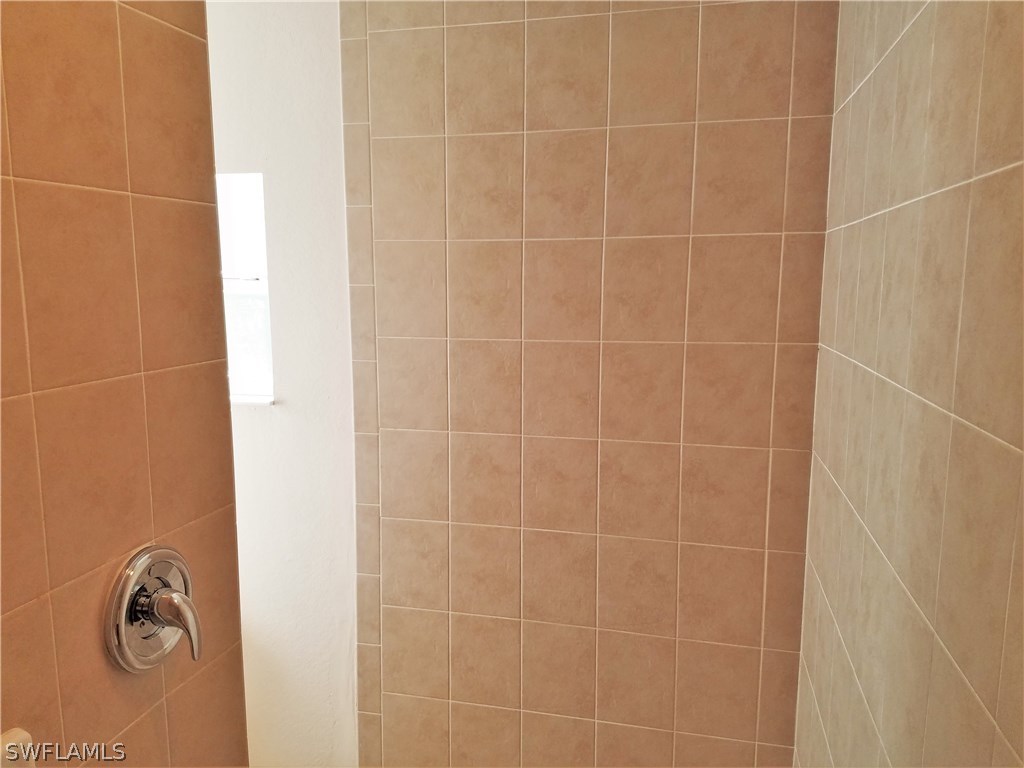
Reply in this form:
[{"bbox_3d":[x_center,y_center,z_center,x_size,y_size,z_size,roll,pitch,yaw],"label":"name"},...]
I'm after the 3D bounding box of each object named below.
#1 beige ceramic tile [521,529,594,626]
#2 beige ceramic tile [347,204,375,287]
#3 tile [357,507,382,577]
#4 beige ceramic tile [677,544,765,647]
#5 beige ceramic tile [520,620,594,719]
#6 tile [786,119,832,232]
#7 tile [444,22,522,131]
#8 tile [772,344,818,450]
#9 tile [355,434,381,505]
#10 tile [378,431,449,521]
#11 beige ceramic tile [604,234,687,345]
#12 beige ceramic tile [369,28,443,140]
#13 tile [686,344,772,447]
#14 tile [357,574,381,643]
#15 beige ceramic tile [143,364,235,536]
[{"bbox_3d":[0.125,0.507,2.012,0.200,0.250,0.010,2,8,14],"label":"beige ceramic tile"},{"bbox_3d":[-0.399,-0.364,2.041,0.074,0.201,0.009,2,8,14],"label":"beige ceramic tile"},{"bbox_3d":[-0.400,0.437,2.157,0.074,0.201,0.009,2,8,14],"label":"tile"},{"bbox_3d":[0.525,0.530,1.931,0.201,0.252,0.009,2,8,14],"label":"beige ceramic tile"},{"bbox_3d":[0.128,0.771,2.074,0.201,0.251,0.009,2,8,14],"label":"beige ceramic tile"},{"bbox_3d":[0.669,-0.470,1.737,0.092,0.250,0.010,2,8,14],"label":"tile"},{"bbox_3d":[-0.064,-0.745,1.885,0.200,0.250,0.010,2,9,14],"label":"tile"},{"bbox_3d":[0.666,0.032,1.810,0.091,0.249,0.010,2,9,14],"label":"tile"},{"bbox_3d":[-0.394,0.234,2.113,0.071,0.197,0.010,2,9,14],"label":"tile"},{"bbox_3d":[-0.262,0.249,2.089,0.201,0.252,0.009,2,8,14],"label":"tile"},{"bbox_3d":[0.327,-0.229,1.880,0.201,0.251,0.009,2,8,14],"label":"beige ceramic tile"},{"bbox_3d":[-0.264,-0.759,1.950,0.201,0.251,0.009,2,8,14],"label":"beige ceramic tile"},{"bbox_3d":[0.526,0.028,1.868,0.201,0.251,0.009,2,8,14],"label":"tile"},{"bbox_3d":[-0.401,0.636,2.166,0.072,0.200,0.010,2,8,13],"label":"tile"},{"bbox_3d":[-0.519,0.098,1.243,0.009,0.252,0.202,2,8,12],"label":"beige ceramic tile"}]

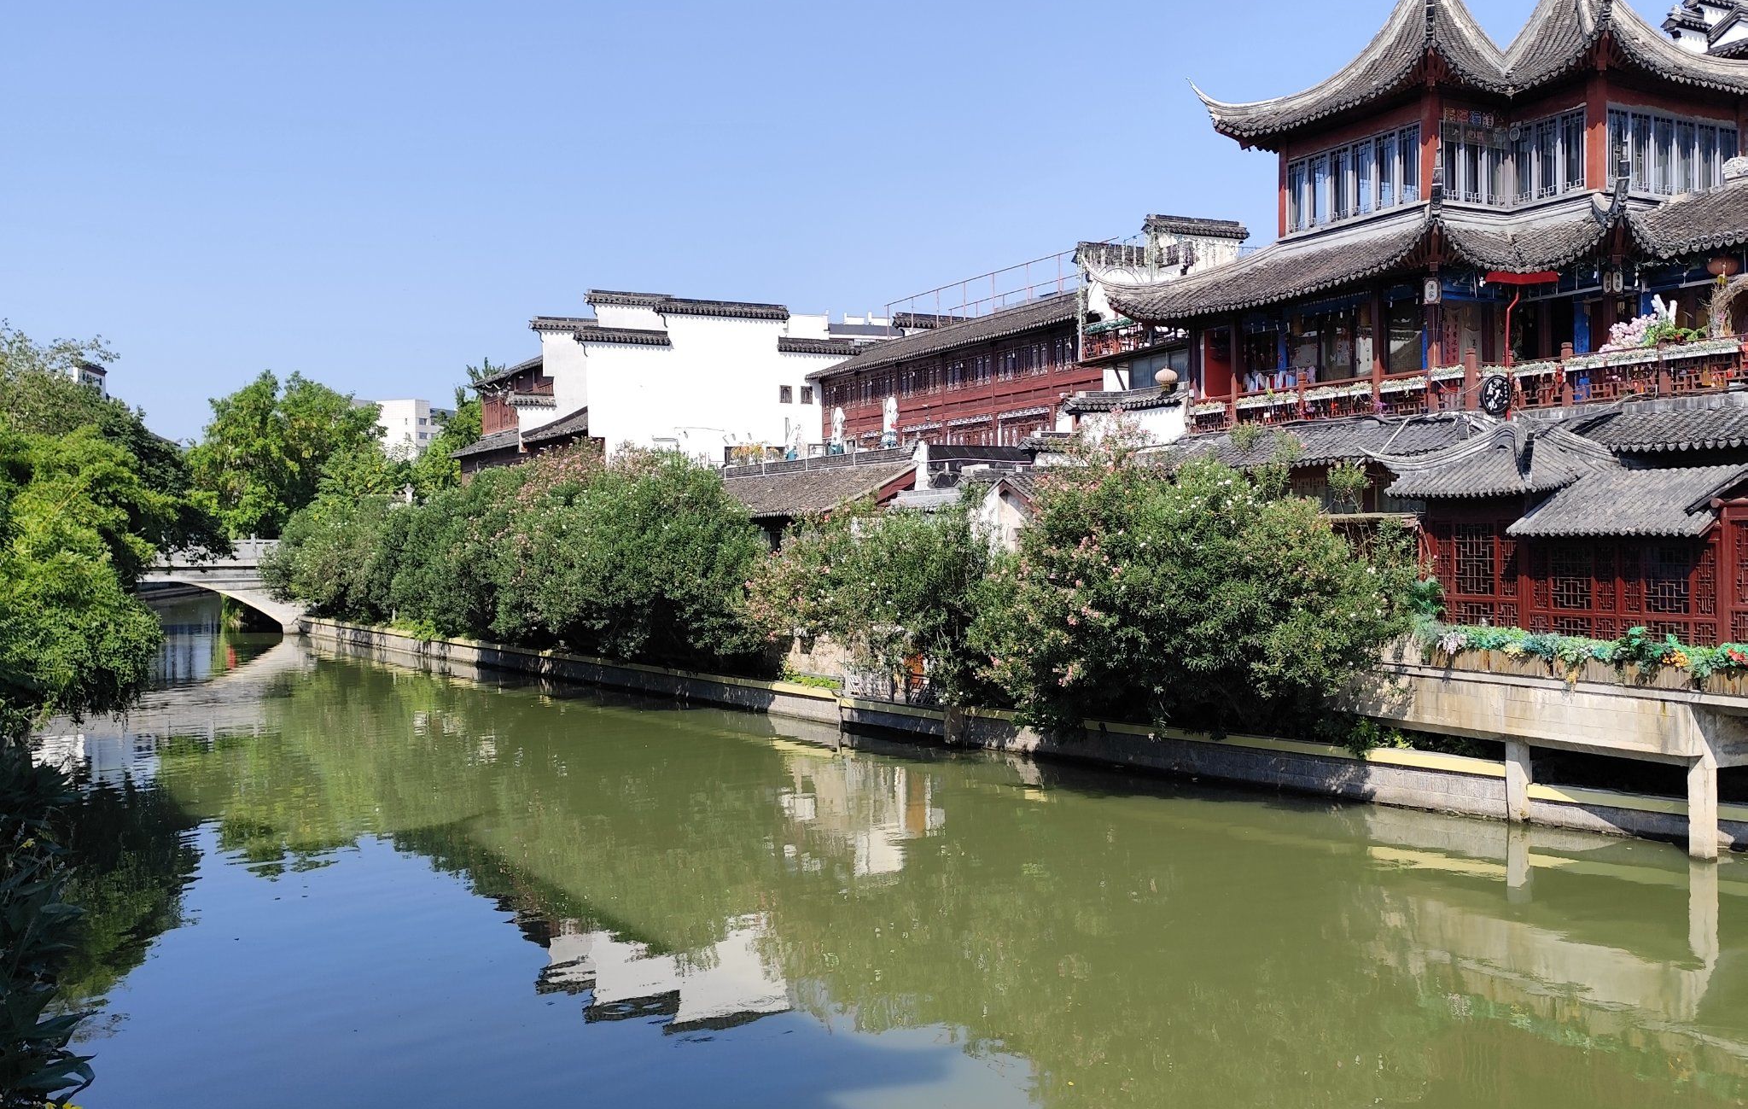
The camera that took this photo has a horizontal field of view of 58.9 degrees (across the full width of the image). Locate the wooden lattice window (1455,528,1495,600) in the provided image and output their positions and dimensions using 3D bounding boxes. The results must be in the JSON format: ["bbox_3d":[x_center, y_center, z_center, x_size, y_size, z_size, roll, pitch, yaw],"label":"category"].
[{"bbox_3d":[10.829,0.131,27.866,0.100,1.343,0.970,0,0,-23],"label":"wooden lattice window"}]

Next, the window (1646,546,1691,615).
[{"bbox_3d":[12.118,0.389,23.638,0.100,1.084,0.810,0,0,-23],"label":"window"}]

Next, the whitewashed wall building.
[{"bbox_3d":[-8.415,-3.810,67.790,12.615,12.528,13.920,0,0,-27],"label":"whitewashed wall building"}]

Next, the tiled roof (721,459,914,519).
[{"bbox_3d":[-3.400,-1.830,47.400,3.500,1.600,11.200,-1,0,-34],"label":"tiled roof"}]

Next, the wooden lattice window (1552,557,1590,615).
[{"bbox_3d":[11.410,0.432,25.338,0.100,1.043,0.801,0,0,-23],"label":"wooden lattice window"}]

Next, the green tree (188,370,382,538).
[{"bbox_3d":[-39.587,-5.293,104.400,13.000,14.099,12.500,0,0,-21],"label":"green tree"}]

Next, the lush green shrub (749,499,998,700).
[{"bbox_3d":[-0.167,1.184,40.887,4.400,5.000,7.600,0,0,-37],"label":"lush green shrub"}]

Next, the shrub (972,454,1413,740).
[{"bbox_3d":[6.181,0.766,32.464,4.500,5.600,10.200,0,0,-37],"label":"shrub"}]

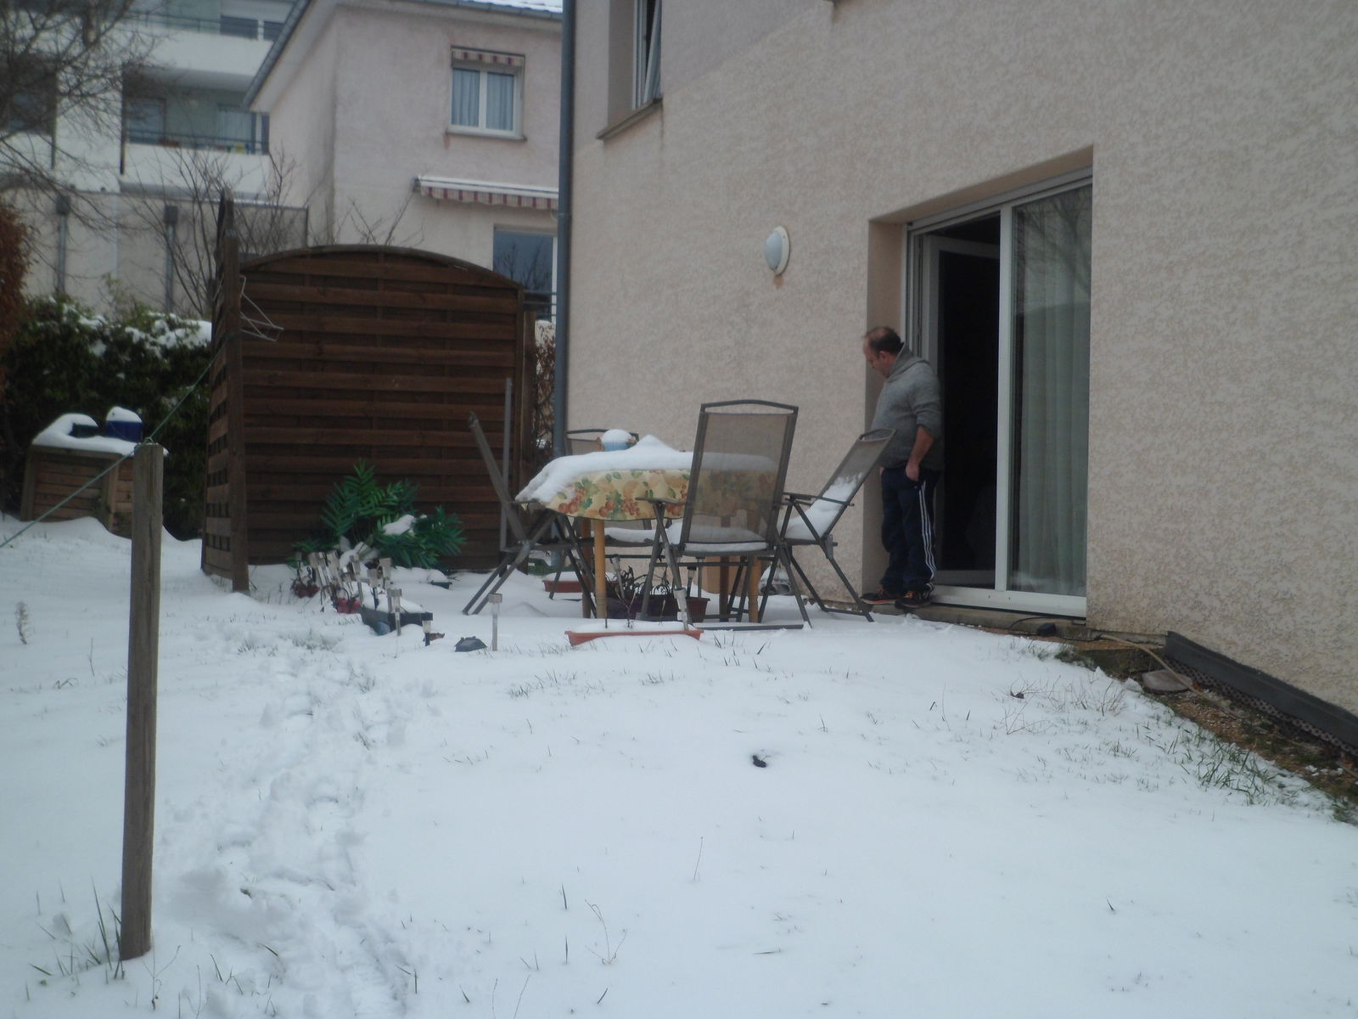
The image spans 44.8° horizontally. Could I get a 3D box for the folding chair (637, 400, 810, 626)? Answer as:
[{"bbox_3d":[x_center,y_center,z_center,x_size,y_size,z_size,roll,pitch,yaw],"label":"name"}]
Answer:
[{"bbox_3d":[0.200,0.025,8.160,0.600,1.090,0.670,1,0,-25],"label":"folding chair"}]

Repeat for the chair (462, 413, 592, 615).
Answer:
[{"bbox_3d":[-0.800,0.018,8.660,0.680,1.070,0.580,1,0,-17],"label":"chair"}]

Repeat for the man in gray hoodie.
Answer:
[{"bbox_3d":[1.275,-0.261,9.420,0.420,1.604,0.520,1,0,-35],"label":"man in gray hoodie"}]

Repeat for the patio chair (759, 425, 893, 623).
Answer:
[{"bbox_3d":[0.635,0.089,8.420,0.740,0.960,0.580,1,0,-26],"label":"patio chair"}]

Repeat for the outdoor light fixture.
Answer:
[{"bbox_3d":[0.630,-1.749,11.127,0.120,0.325,0.320,1,0,-22],"label":"outdoor light fixture"}]

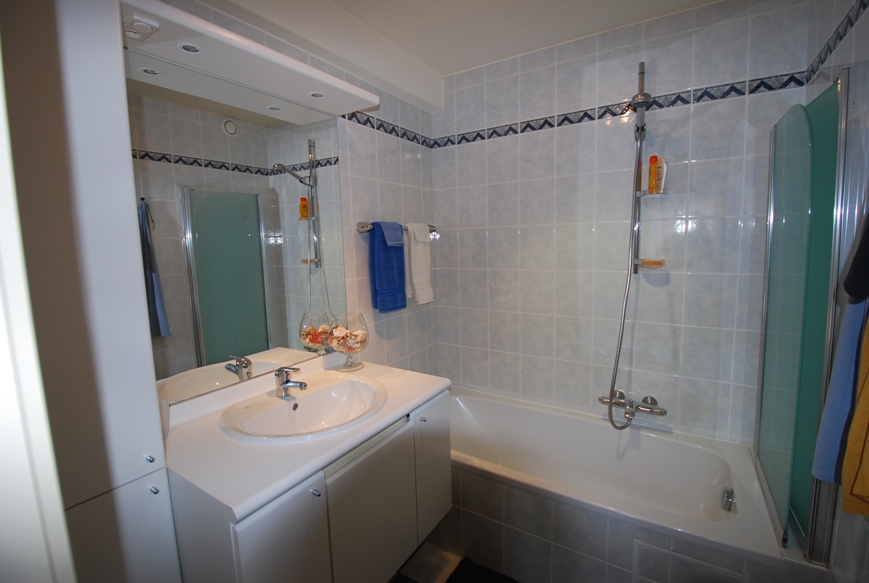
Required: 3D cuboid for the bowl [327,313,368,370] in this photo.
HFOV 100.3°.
[{"bbox_3d":[-0.384,0.222,1.642,0.187,0.250,0.187,-2,8,0],"label":"bowl"}]

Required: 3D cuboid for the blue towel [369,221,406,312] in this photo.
[{"bbox_3d":[-0.239,-0.132,1.929,0.085,0.470,0.240,3,9,32],"label":"blue towel"}]

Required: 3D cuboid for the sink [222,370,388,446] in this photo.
[{"bbox_3d":[-0.402,0.466,1.279,0.475,0.170,0.570,3,9,32],"label":"sink"}]

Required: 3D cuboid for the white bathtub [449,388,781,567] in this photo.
[{"bbox_3d":[0.554,0.942,1.815,1.690,0.460,0.700,3,9,32],"label":"white bathtub"}]

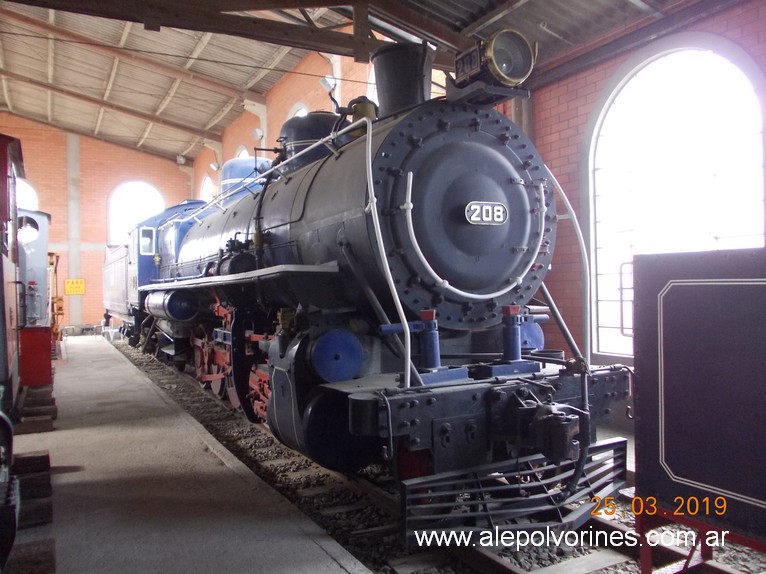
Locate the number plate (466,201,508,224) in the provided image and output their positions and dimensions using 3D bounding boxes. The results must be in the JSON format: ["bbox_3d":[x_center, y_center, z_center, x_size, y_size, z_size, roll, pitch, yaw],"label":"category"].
[{"bbox_3d":[0.819,-0.574,4.831,0.415,0.185,0.030,-1,0,-28],"label":"number plate"}]

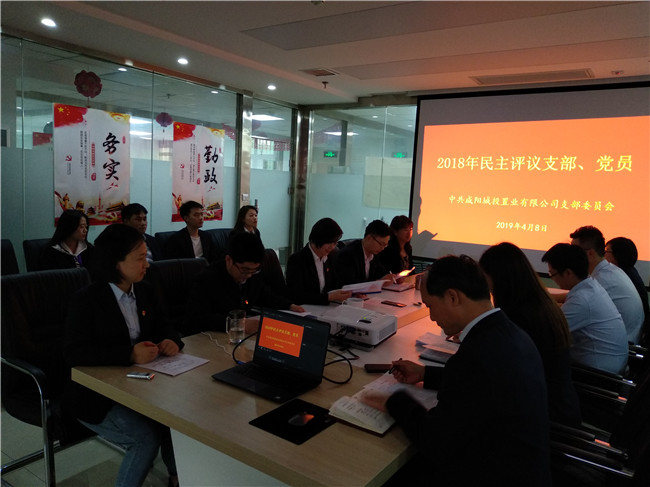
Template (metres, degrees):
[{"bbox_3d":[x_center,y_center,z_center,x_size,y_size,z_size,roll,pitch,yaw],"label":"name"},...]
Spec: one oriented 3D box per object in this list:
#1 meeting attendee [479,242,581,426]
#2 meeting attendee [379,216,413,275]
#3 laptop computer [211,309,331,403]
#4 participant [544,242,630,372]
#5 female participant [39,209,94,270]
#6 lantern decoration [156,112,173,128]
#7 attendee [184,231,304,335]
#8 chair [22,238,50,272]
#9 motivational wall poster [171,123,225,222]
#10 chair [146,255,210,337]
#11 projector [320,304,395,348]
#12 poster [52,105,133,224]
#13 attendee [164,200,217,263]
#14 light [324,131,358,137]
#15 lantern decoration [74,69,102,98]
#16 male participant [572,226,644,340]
[{"bbox_3d":[0.832,0.660,2.263,0.700,1.300,0.490,7,8,33],"label":"meeting attendee"},{"bbox_3d":[0.724,0.410,4.177,0.750,1.250,0.500,7,8,31],"label":"meeting attendee"},{"bbox_3d":[-0.198,0.403,1.824,0.330,0.218,0.270,8,8,36],"label":"laptop computer"},{"bbox_3d":[1.335,0.640,2.817,0.710,1.260,0.520,7,8,33],"label":"participant"},{"bbox_3d":[-1.575,0.410,3.203,0.780,1.240,0.500,7,8,28],"label":"female participant"},{"bbox_3d":[-2.434,-1.865,7.400,0.250,0.240,0.250,7,8,33],"label":"lantern decoration"},{"bbox_3d":[-0.596,0.532,2.887,0.780,1.260,0.620,7,8,28],"label":"attendee"},{"bbox_3d":[-1.681,0.497,3.364,0.640,1.020,0.570,8,8,36],"label":"chair"},{"bbox_3d":[-1.184,-0.655,4.633,0.010,0.890,0.600,8,8,36],"label":"motivational wall poster"},{"bbox_3d":[-0.762,0.629,3.019,0.650,1.020,0.570,7,8,33],"label":"chair"},{"bbox_3d":[0.159,0.437,2.577,0.350,0.100,0.315,7,8,30],"label":"projector"},{"bbox_3d":[-1.794,-0.591,3.814,0.010,0.890,0.600,8,8,36],"label":"poster"},{"bbox_3d":[-1.106,0.288,4.454,0.800,1.320,0.520,7,8,28],"label":"attendee"},{"bbox_3d":[0.345,-2.295,10.200,0.600,0.060,0.600,7,8,33],"label":"light"},{"bbox_3d":[-2.181,-1.466,4.500,0.250,0.260,0.260,8,8,36],"label":"lantern decoration"},{"bbox_3d":[1.742,0.552,3.244,0.800,1.290,0.520,8,8,36],"label":"male participant"}]

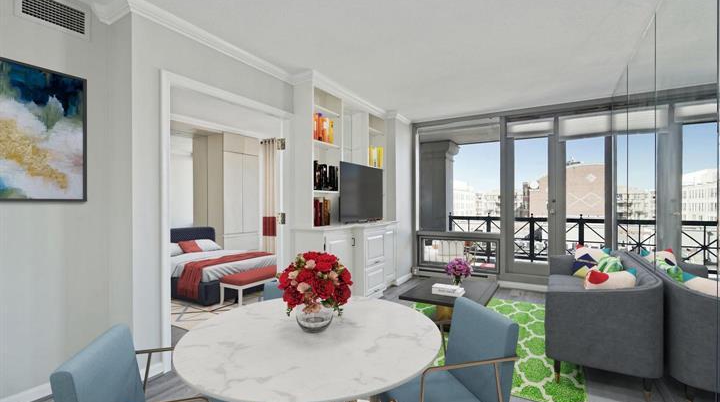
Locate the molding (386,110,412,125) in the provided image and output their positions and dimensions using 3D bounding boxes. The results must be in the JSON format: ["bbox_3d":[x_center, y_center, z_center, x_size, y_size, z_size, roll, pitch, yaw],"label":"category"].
[{"bbox_3d":[0.654,-1.268,5.039,0.200,0.105,0.640,0,0,30],"label":"molding"}]

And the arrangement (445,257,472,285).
[{"bbox_3d":[1.040,0.745,3.380,0.280,0.290,0.280,0,0,30],"label":"arrangement"}]

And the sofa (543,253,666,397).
[{"bbox_3d":[2.008,0.885,2.805,0.655,0.750,1.790,0,0,30],"label":"sofa"}]

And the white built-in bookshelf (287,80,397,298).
[{"bbox_3d":[-0.057,-0.025,4.131,0.570,2.570,1.765,0,0,30],"label":"white built-in bookshelf"}]

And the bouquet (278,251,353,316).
[{"bbox_3d":[-0.196,0.359,1.410,0.310,0.260,0.310,0,0,0],"label":"bouquet"}]

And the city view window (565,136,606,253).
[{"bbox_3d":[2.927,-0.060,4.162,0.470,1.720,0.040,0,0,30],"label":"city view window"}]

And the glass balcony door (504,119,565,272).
[{"bbox_3d":[2.383,-0.050,4.480,0.670,2.180,0.060,0,0,30],"label":"glass balcony door"}]

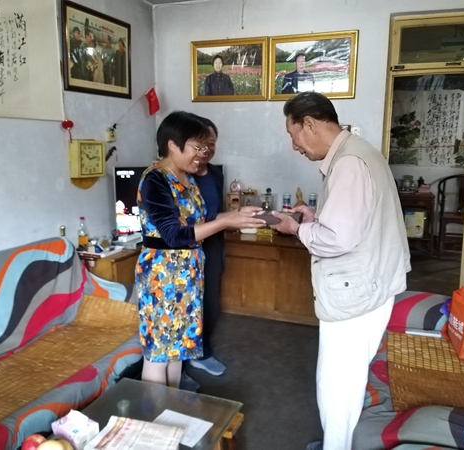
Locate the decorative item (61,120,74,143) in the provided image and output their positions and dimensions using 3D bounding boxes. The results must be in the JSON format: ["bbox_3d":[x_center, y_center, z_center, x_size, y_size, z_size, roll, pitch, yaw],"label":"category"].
[{"bbox_3d":[-1.157,-0.663,3.208,0.083,0.160,0.085,4,13,20],"label":"decorative item"}]

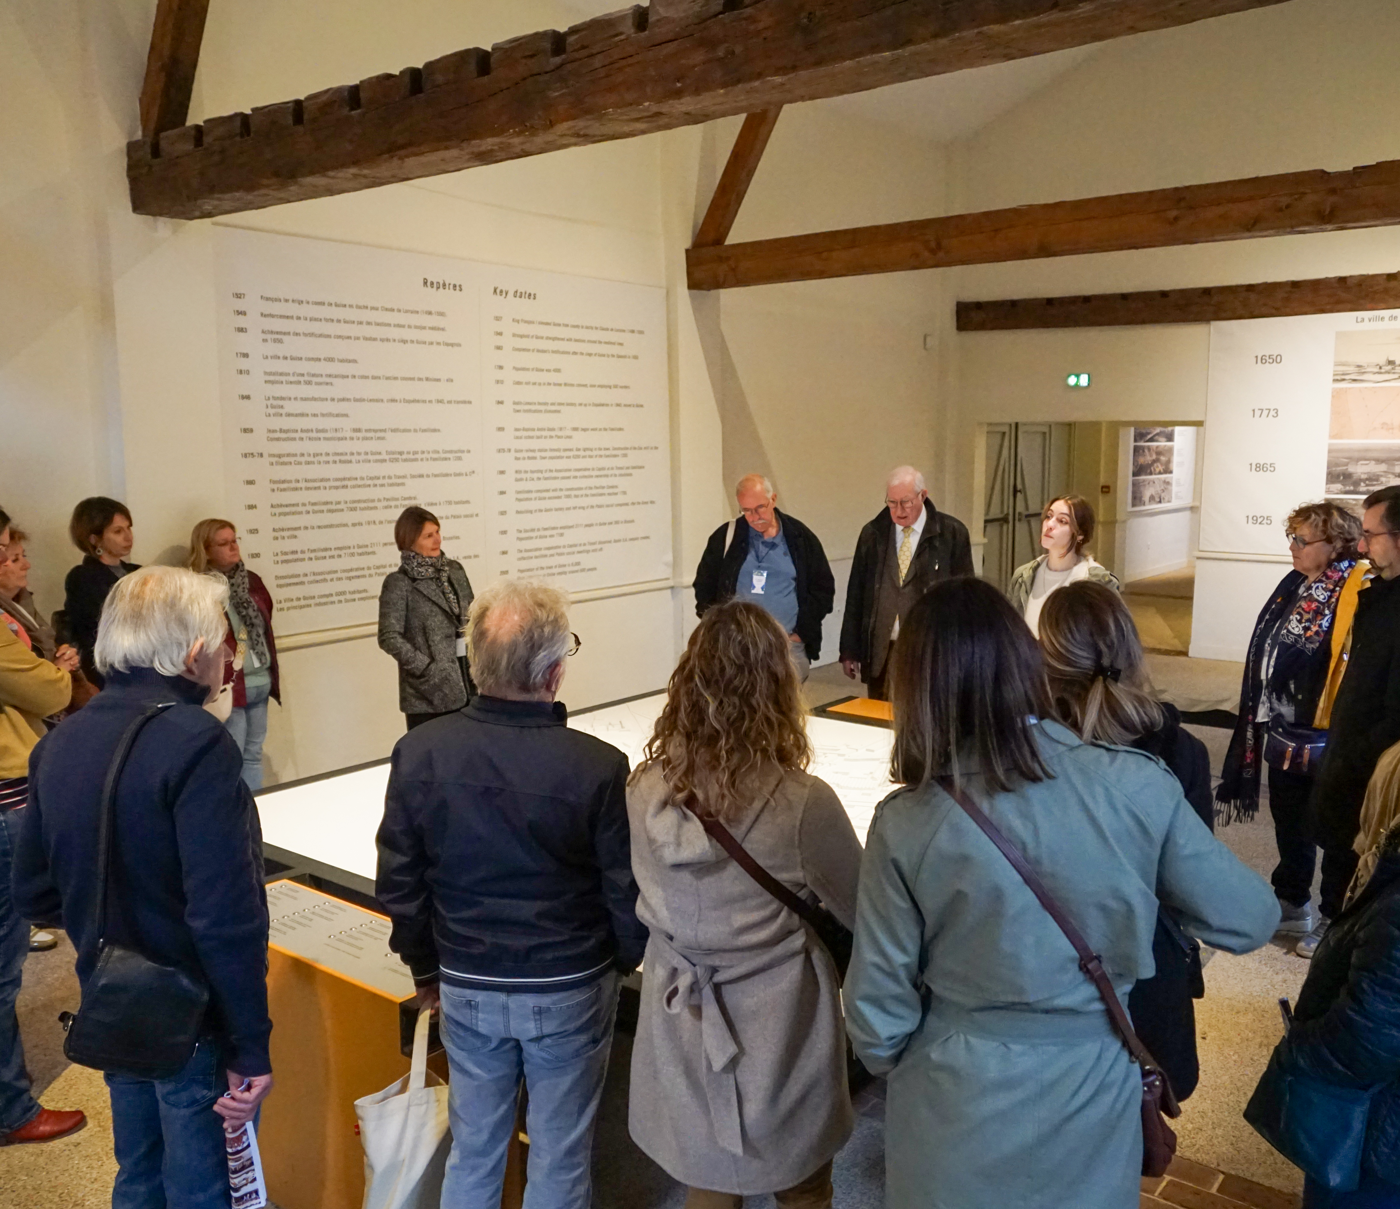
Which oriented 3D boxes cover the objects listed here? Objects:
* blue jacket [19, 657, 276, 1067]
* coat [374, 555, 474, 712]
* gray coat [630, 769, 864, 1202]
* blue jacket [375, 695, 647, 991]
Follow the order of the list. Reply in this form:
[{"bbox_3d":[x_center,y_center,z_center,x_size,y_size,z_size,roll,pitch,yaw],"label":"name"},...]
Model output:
[{"bbox_3d":[-1.012,0.483,2.201,0.480,0.740,0.340,2,8,18],"label":"blue jacket"},{"bbox_3d":[-1.185,0.136,5.199,0.330,0.690,0.460,5,10,35],"label":"coat"},{"bbox_3d":[0.082,0.683,2.305,0.460,0.880,0.350,2,8,14],"label":"gray coat"},{"bbox_3d":[-0.374,0.468,2.389,0.530,0.610,0.320,1,8,8],"label":"blue jacket"}]

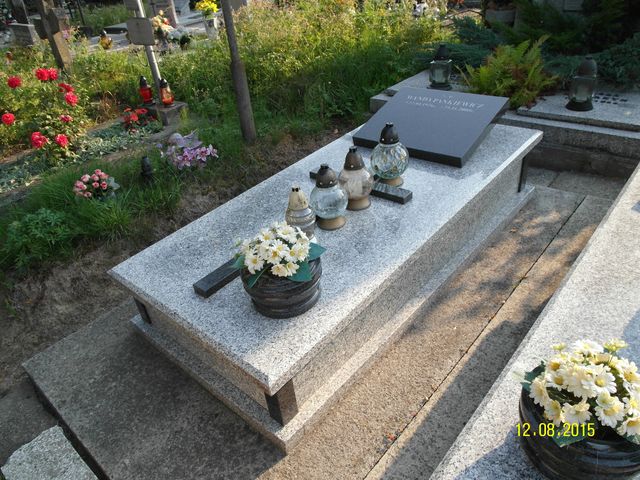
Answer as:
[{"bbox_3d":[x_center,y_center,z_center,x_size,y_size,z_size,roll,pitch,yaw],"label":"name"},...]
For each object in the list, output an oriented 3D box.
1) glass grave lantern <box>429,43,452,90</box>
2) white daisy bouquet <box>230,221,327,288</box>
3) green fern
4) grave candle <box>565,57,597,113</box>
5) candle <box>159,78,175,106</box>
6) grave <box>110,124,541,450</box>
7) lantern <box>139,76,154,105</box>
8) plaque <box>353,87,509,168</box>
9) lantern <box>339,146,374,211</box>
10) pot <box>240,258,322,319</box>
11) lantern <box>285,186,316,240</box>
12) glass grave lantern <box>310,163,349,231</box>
[{"bbox_3d":[0.897,-1.279,3.289,0.172,0.303,0.172,21,40,37],"label":"glass grave lantern"},{"bbox_3d":[-0.141,0.054,1.415,0.290,0.150,0.250,-9,33,0],"label":"white daisy bouquet"},{"bbox_3d":[1.240,-1.101,2.888,0.550,0.420,0.500,-9,33,0],"label":"green fern"},{"bbox_3d":[1.531,-0.908,2.569,0.158,0.275,0.158,11,38,27],"label":"grave candle"},{"bbox_3d":[-1.466,-1.387,4.169,0.115,0.241,0.115,21,40,37],"label":"candle"},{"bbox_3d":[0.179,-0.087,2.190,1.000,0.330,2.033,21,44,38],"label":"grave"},{"bbox_3d":[-1.690,-1.436,4.257,0.115,0.247,0.115,21,40,37],"label":"lantern"},{"bbox_3d":[0.557,-0.600,2.275,0.615,0.056,0.496,21,58,38],"label":"plaque"},{"bbox_3d":[0.160,-0.268,1.921,0.155,0.268,0.155,-5,33,5],"label":"lantern"},{"bbox_3d":[-0.122,0.125,1.354,0.245,0.148,0.245,-6,33,4],"label":"pot"},{"bbox_3d":[-0.074,-0.104,1.769,0.120,0.226,0.120,-10,33,-2],"label":"lantern"},{"bbox_3d":[0.031,-0.168,1.683,0.146,0.240,0.146,-6,33,4],"label":"glass grave lantern"}]

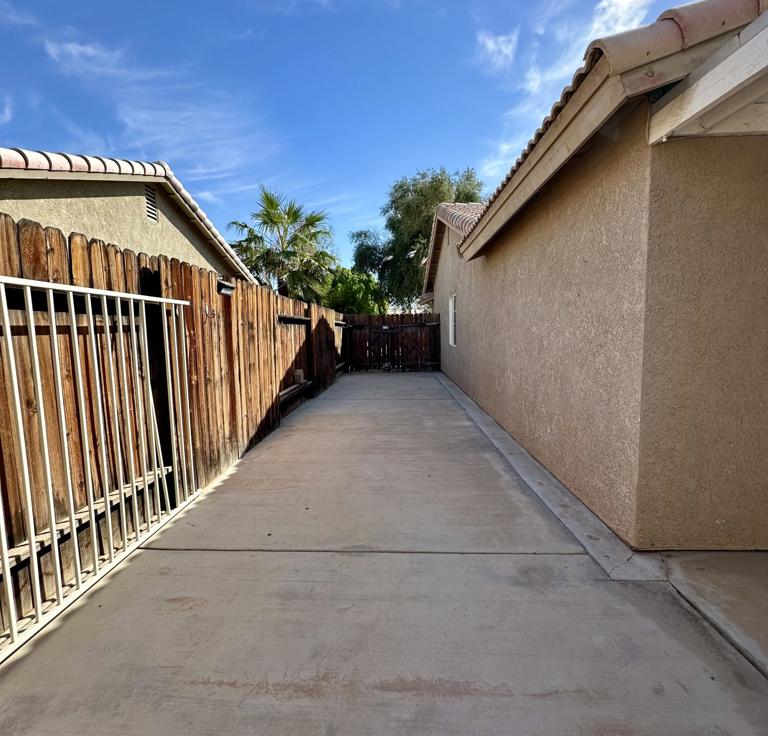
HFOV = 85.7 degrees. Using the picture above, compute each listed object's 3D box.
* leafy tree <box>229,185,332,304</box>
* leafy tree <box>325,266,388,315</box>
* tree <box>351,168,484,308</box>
[{"bbox_3d":[-3.893,-3.490,16.046,4.110,6.840,4.110,0,5,0],"label":"leafy tree"},{"bbox_3d":[-1.330,-2.254,17.667,3.070,4.080,2.920,0,5,0],"label":"leafy tree"},{"bbox_3d":[1.822,-5.262,21.104,7.030,9.430,6.680,0,5,0],"label":"tree"}]

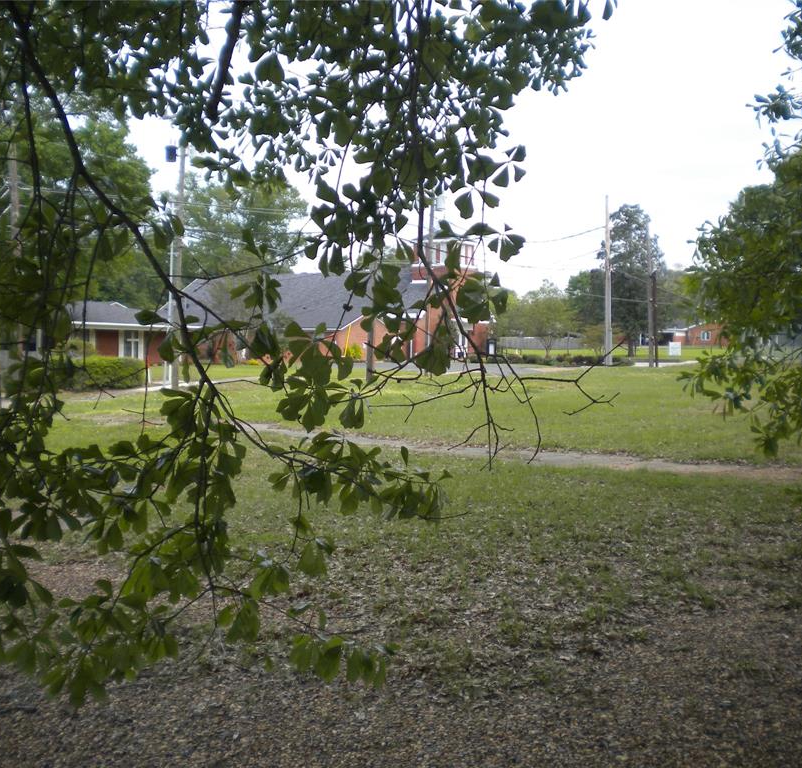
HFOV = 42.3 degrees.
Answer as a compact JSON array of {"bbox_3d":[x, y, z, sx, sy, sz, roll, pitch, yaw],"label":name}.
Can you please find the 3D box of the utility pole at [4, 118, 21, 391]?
[{"bbox_3d":[-13.532,-4.514,36.301,0.300,9.500,0.300,-1,2,0],"label":"utility pole"}]

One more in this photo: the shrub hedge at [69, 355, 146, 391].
[{"bbox_3d":[-10.517,-0.428,36.975,2.700,1.210,1.600,-1,3,-21],"label":"shrub hedge"}]

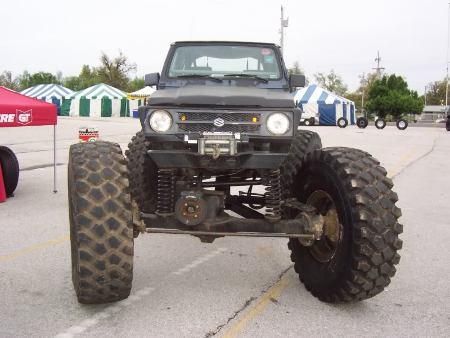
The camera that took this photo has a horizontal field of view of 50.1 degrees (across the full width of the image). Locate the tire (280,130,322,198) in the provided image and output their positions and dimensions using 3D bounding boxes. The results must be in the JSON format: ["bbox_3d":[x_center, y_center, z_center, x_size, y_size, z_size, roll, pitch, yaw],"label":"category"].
[{"bbox_3d":[1.028,0.151,6.365,0.430,1.280,1.300,3,8,13],"label":"tire"}]

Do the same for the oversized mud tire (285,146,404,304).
[{"bbox_3d":[0.951,0.459,4.047,0.430,1.280,1.300,-1,8,-14],"label":"oversized mud tire"}]

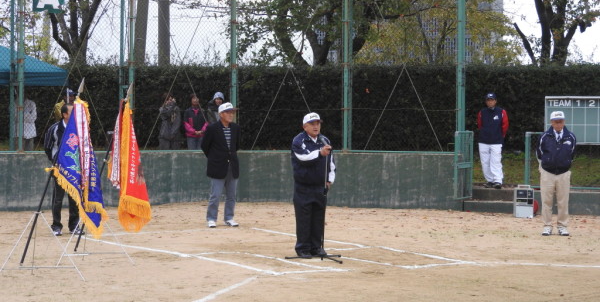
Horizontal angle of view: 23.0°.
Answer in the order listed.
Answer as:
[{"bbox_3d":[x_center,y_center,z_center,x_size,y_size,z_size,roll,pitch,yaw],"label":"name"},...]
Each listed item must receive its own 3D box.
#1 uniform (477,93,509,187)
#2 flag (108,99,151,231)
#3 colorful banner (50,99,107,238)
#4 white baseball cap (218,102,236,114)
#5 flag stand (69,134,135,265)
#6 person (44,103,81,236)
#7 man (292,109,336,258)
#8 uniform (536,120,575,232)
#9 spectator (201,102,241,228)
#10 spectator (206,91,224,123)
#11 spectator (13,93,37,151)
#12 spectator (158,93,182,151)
[{"bbox_3d":[3.332,-0.173,25.500,0.540,1.670,0.340,1,2,6],"label":"uniform"},{"bbox_3d":[-1.967,0.168,17.100,0.520,1.550,0.380,0,2,-3],"label":"flag"},{"bbox_3d":[-2.303,0.171,15.250,0.650,1.480,0.350,0,2,-15],"label":"colorful banner"},{"bbox_3d":[-1.026,-0.606,21.000,0.270,0.150,0.190,2,2,38],"label":"white baseball cap"},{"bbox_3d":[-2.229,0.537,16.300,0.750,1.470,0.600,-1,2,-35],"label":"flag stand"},{"bbox_3d":[-3.136,0.247,19.700,0.520,1.730,0.360,-1,2,-30],"label":"person"},{"bbox_3d":[0.158,0.400,17.200,0.550,1.700,0.450,0,2,-25],"label":"man"},{"bbox_3d":[3.541,0.307,20.300,0.540,1.690,0.360,1,2,4],"label":"uniform"},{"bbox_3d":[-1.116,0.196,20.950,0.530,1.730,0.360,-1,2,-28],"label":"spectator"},{"bbox_3d":[-1.525,-0.274,26.900,0.460,1.580,0.320,0,2,-5],"label":"spectator"},{"bbox_3d":[-4.928,-0.324,26.500,0.470,1.580,0.340,0,2,-13],"label":"spectator"},{"bbox_3d":[-2.364,-0.265,26.900,0.460,1.600,0.340,0,2,-12],"label":"spectator"}]

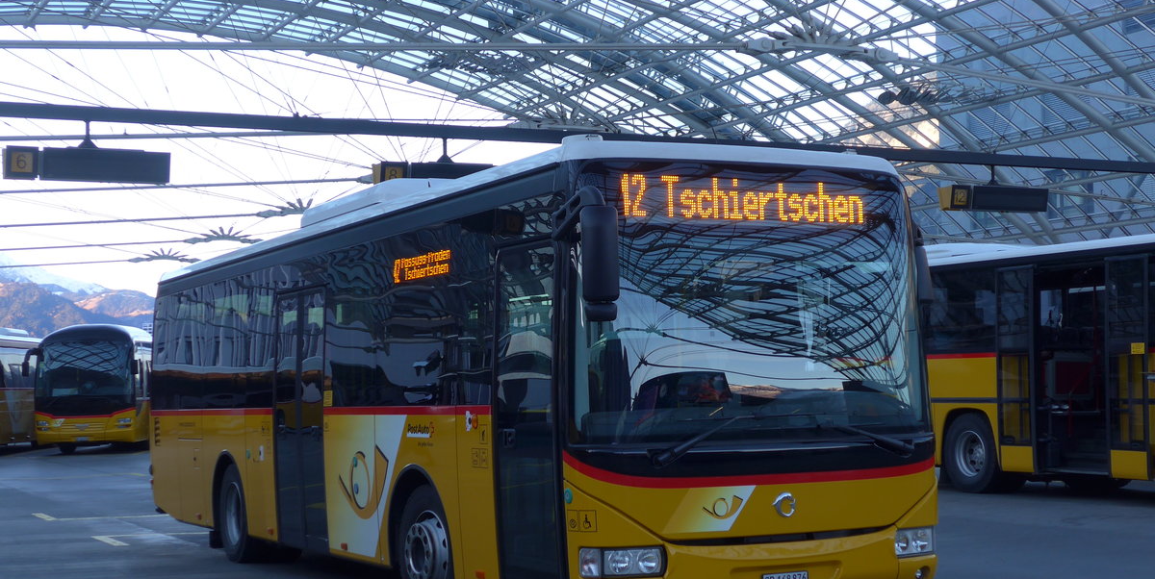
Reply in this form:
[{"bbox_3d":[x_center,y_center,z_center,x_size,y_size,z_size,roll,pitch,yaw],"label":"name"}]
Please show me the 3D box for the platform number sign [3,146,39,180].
[{"bbox_3d":[-7.006,-1.569,21.833,0.380,0.400,0.350,0,-4,-26],"label":"platform number sign"}]

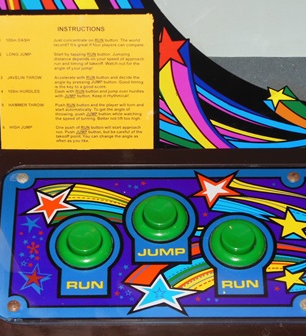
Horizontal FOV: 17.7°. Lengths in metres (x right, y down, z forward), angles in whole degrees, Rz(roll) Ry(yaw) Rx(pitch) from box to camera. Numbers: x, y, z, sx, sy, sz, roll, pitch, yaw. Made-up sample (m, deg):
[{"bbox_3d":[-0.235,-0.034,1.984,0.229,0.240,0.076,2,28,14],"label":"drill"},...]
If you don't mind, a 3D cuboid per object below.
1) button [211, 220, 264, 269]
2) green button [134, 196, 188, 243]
[{"bbox_3d":[0.051,0.043,0.590,0.034,0.010,0.034,1,53,0],"label":"button"},{"bbox_3d":[0.005,0.028,0.601,0.034,0.010,0.034,1,53,0],"label":"green button"}]

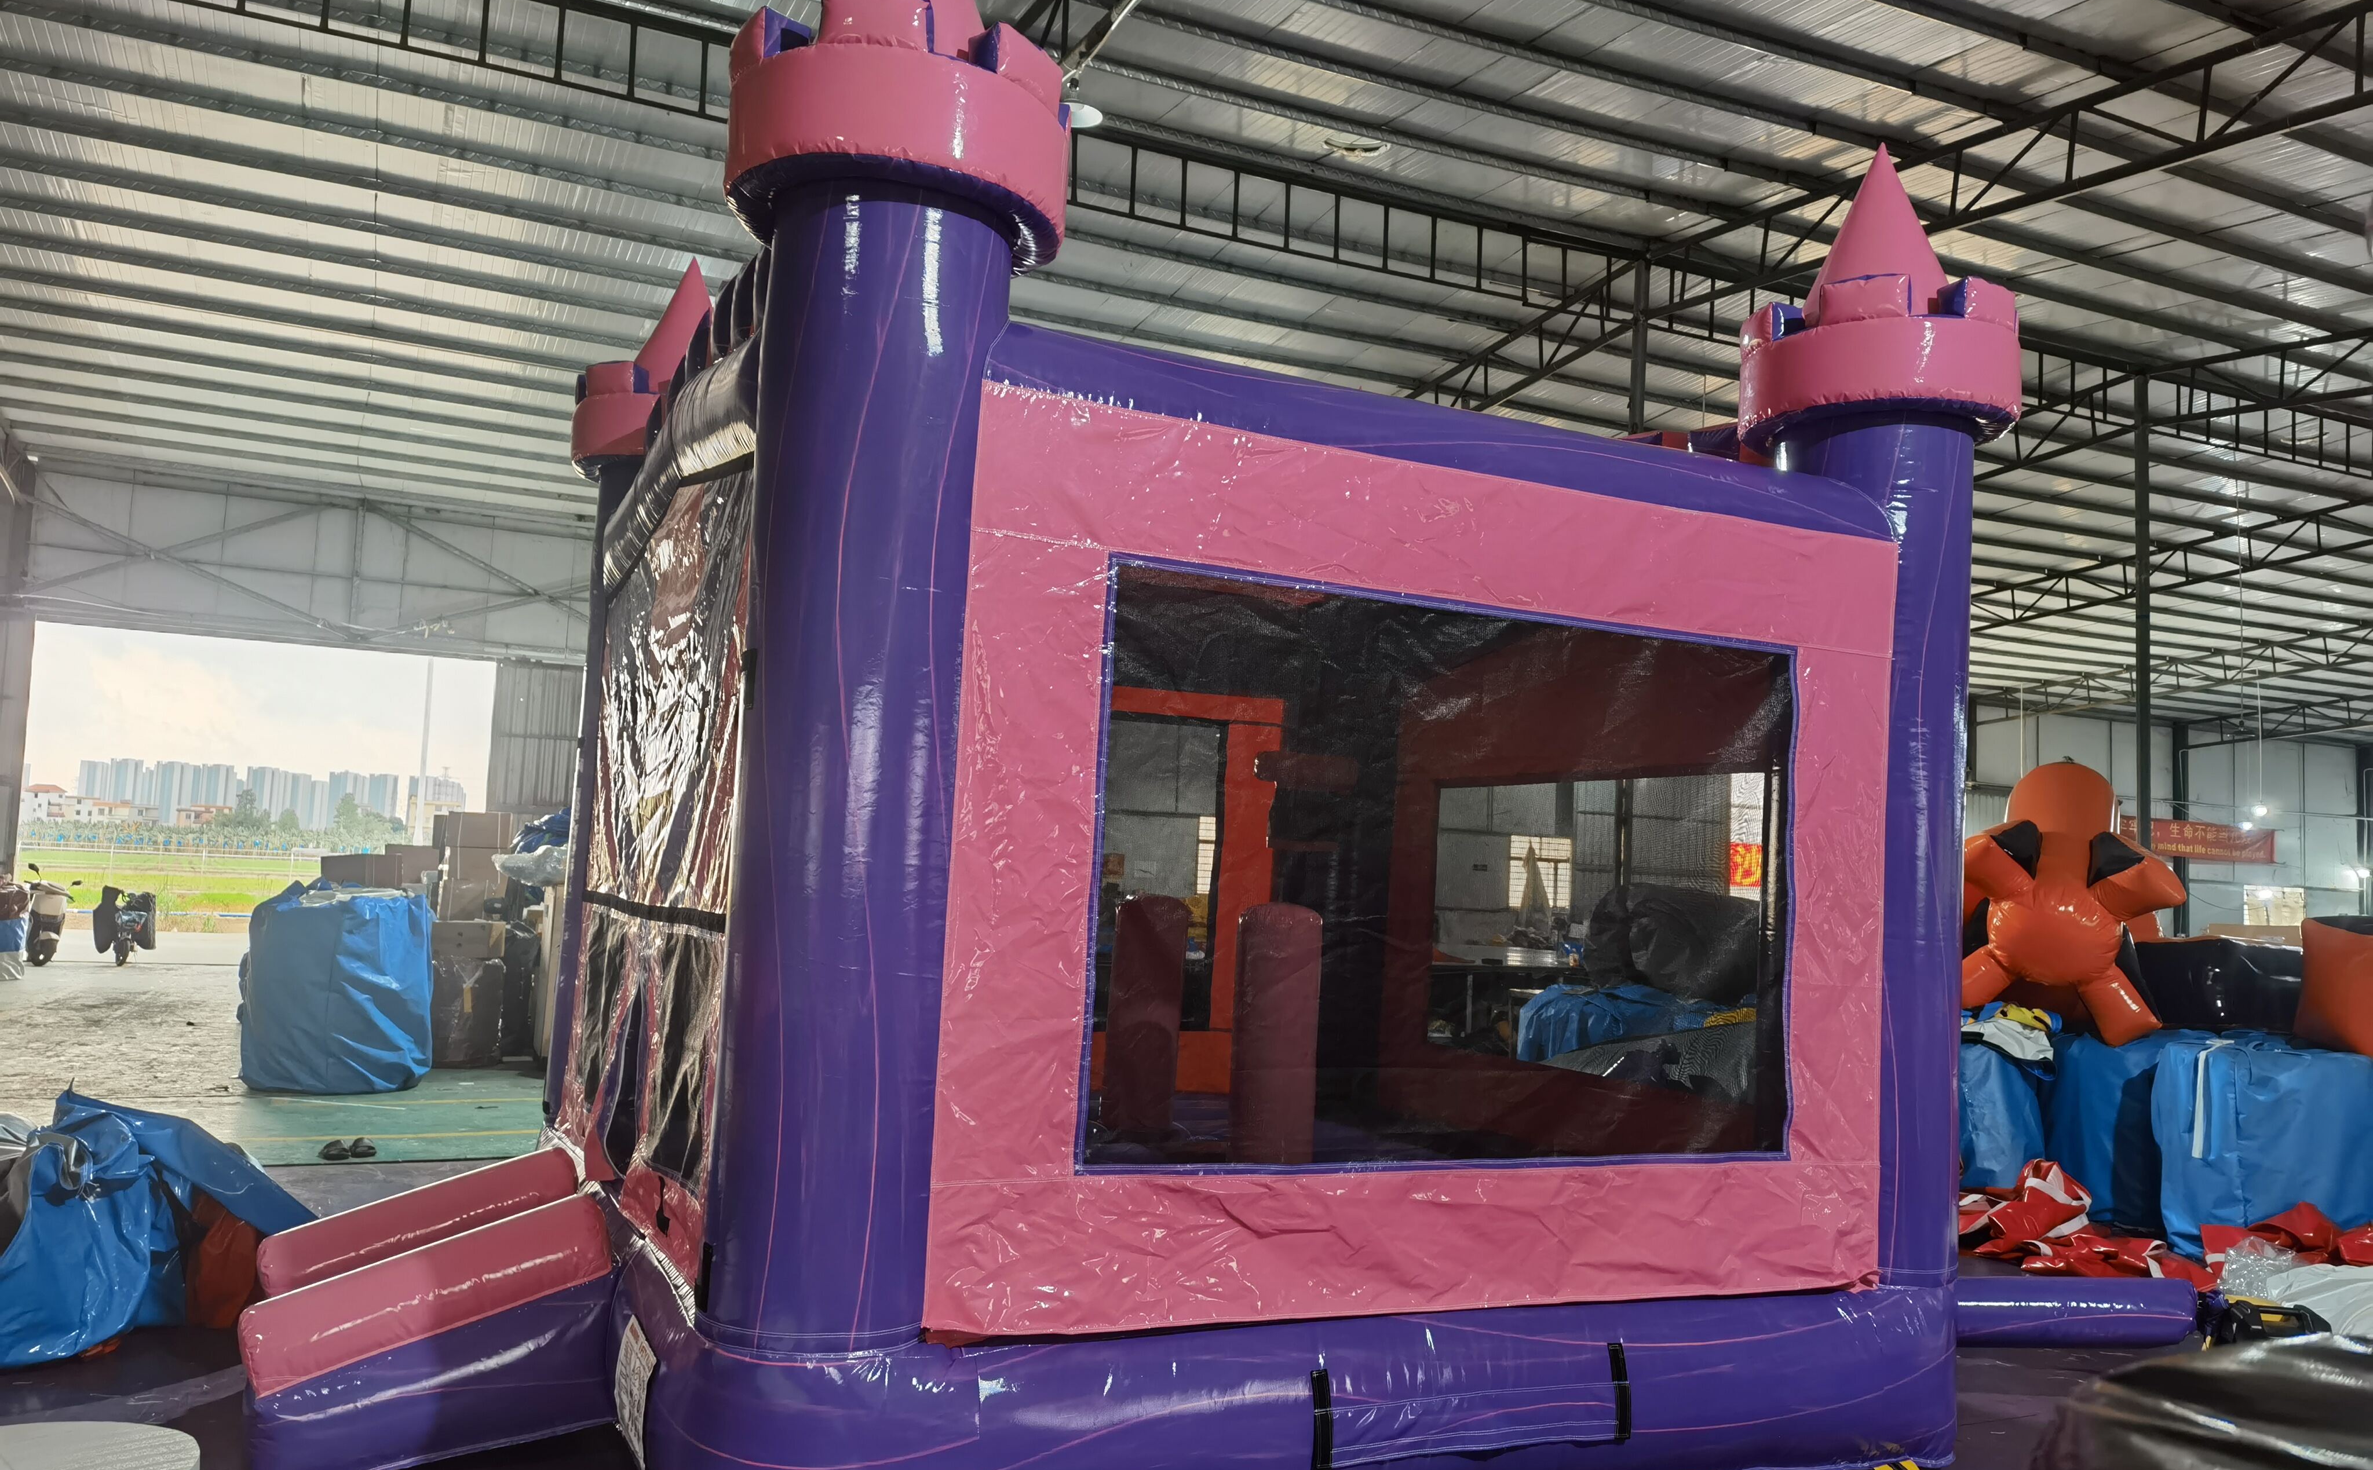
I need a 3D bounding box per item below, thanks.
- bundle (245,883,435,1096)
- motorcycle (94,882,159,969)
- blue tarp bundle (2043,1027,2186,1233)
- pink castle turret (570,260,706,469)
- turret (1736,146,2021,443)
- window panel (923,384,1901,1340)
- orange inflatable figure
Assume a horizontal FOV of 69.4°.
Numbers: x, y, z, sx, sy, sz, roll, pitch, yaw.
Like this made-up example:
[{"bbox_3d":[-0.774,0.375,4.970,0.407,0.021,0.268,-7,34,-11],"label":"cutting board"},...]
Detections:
[{"bbox_3d":[-5.863,1.760,11.932,1.200,1.300,1.150,4,-5,-26],"label":"bundle"},{"bbox_3d":[-13.805,2.455,22.279,0.750,1.030,1.700,5,-6,-33],"label":"motorcycle"},{"bbox_3d":[5.110,2.111,9.273,0.950,0.970,1.000,0,-5,28],"label":"blue tarp bundle"},{"bbox_3d":[-2.233,-1.578,7.501,0.860,1.010,0.860,5,-6,-23],"label":"pink castle turret"},{"bbox_3d":[2.326,-1.471,5.731,0.860,1.010,0.860,5,-6,-23],"label":"turret"},{"bbox_3d":[0.806,0.402,4.695,2.980,2.280,0.100,5,-6,-23],"label":"window panel"},{"bbox_3d":[4.866,0.930,9.500,1.350,1.550,1.000,0,-5,27],"label":"orange inflatable figure"}]

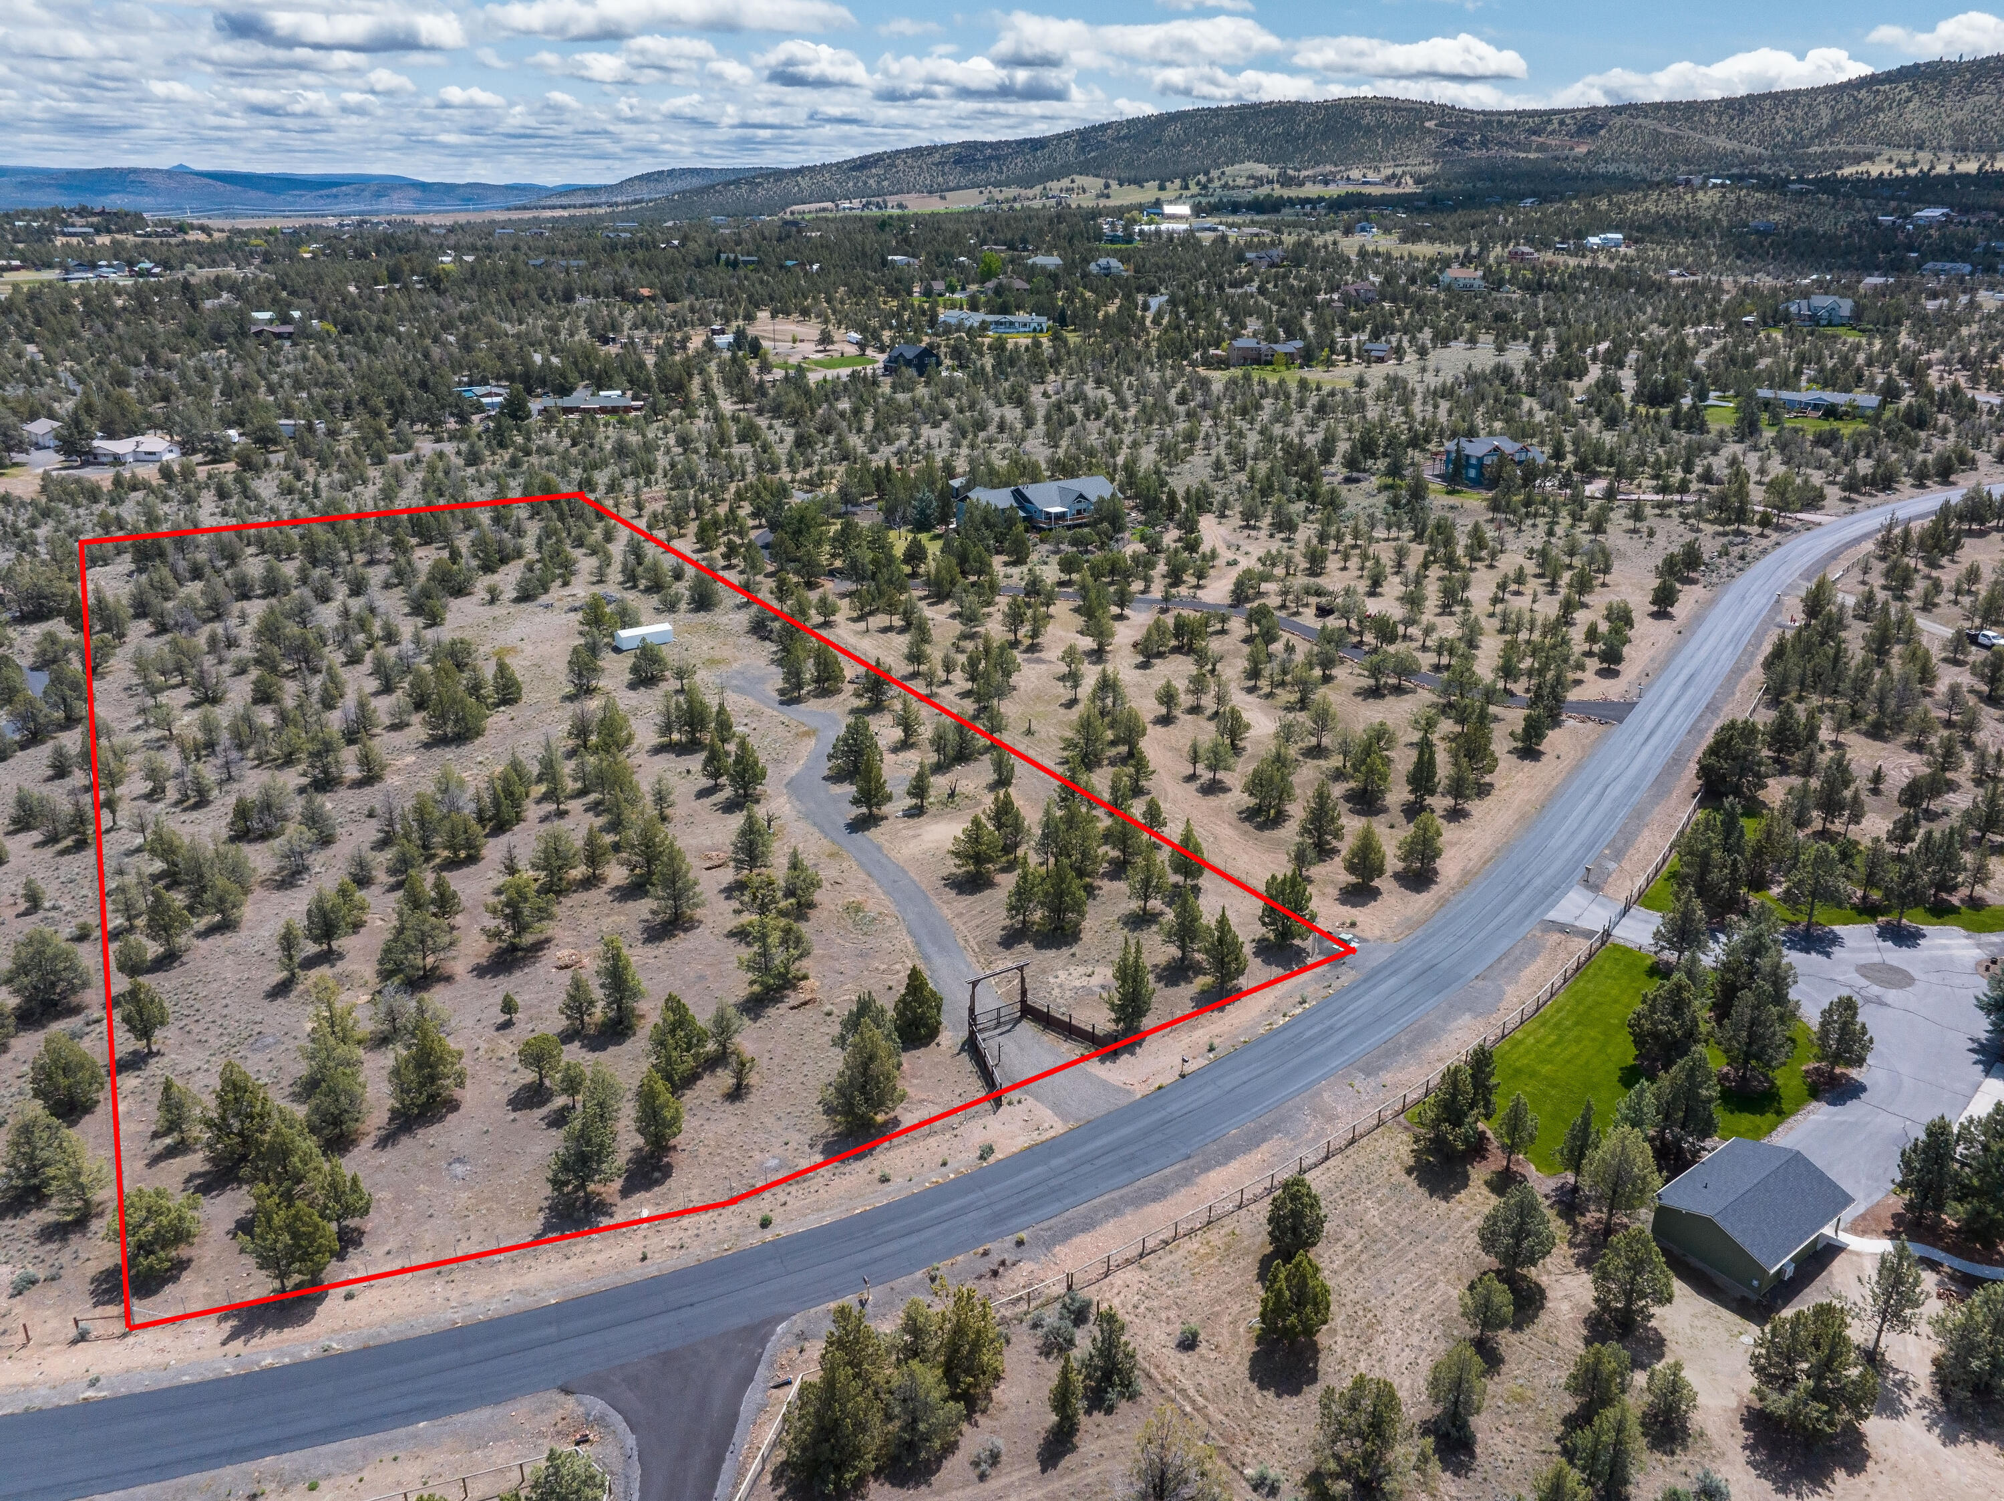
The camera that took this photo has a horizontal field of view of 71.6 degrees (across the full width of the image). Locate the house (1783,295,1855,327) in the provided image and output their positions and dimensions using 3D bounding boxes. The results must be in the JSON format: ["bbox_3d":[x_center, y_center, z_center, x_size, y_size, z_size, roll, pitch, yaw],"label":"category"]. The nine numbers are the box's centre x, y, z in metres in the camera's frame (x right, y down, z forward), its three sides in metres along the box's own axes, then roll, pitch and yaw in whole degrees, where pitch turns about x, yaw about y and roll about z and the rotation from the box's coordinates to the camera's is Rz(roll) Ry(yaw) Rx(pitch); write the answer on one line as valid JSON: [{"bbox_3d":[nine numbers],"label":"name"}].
[{"bbox_3d":[289.017,-155.565,492.075,22.000,9.000,13.000,10,24,23],"label":"house"}]

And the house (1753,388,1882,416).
[{"bbox_3d":[221.356,-94.872,377.155,30.500,5.100,11.000,13,26,29],"label":"house"}]

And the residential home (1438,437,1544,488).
[{"bbox_3d":[104.214,-61.703,295.003,19.000,8.400,11.000,-12,25,-28],"label":"residential home"}]

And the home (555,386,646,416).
[{"bbox_3d":[-113.042,-97.753,390.275,24.500,5.200,14.000,0,22,1],"label":"home"}]

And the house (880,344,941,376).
[{"bbox_3d":[-29.241,-124.748,443.869,13.000,8.600,12.500,19,29,39],"label":"house"}]

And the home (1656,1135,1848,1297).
[{"bbox_3d":[45.131,27.542,83.561,9.770,3.640,7.220,-15,27,-33],"label":"home"}]

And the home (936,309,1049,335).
[{"bbox_3d":[-3.687,-158.092,514.640,38.500,6.000,12.500,5,23,11],"label":"home"}]

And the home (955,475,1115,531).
[{"bbox_3d":[6.312,-48.579,267.548,28.000,7.300,14.500,-11,25,-26],"label":"home"}]

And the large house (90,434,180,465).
[{"bbox_3d":[-197.111,-68.304,315.851,16.500,4.800,9.500,1,22,2],"label":"large house"}]

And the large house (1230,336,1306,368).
[{"bbox_3d":[82.990,-124.995,435.401,22.500,8.400,12.000,2,22,4],"label":"large house"}]

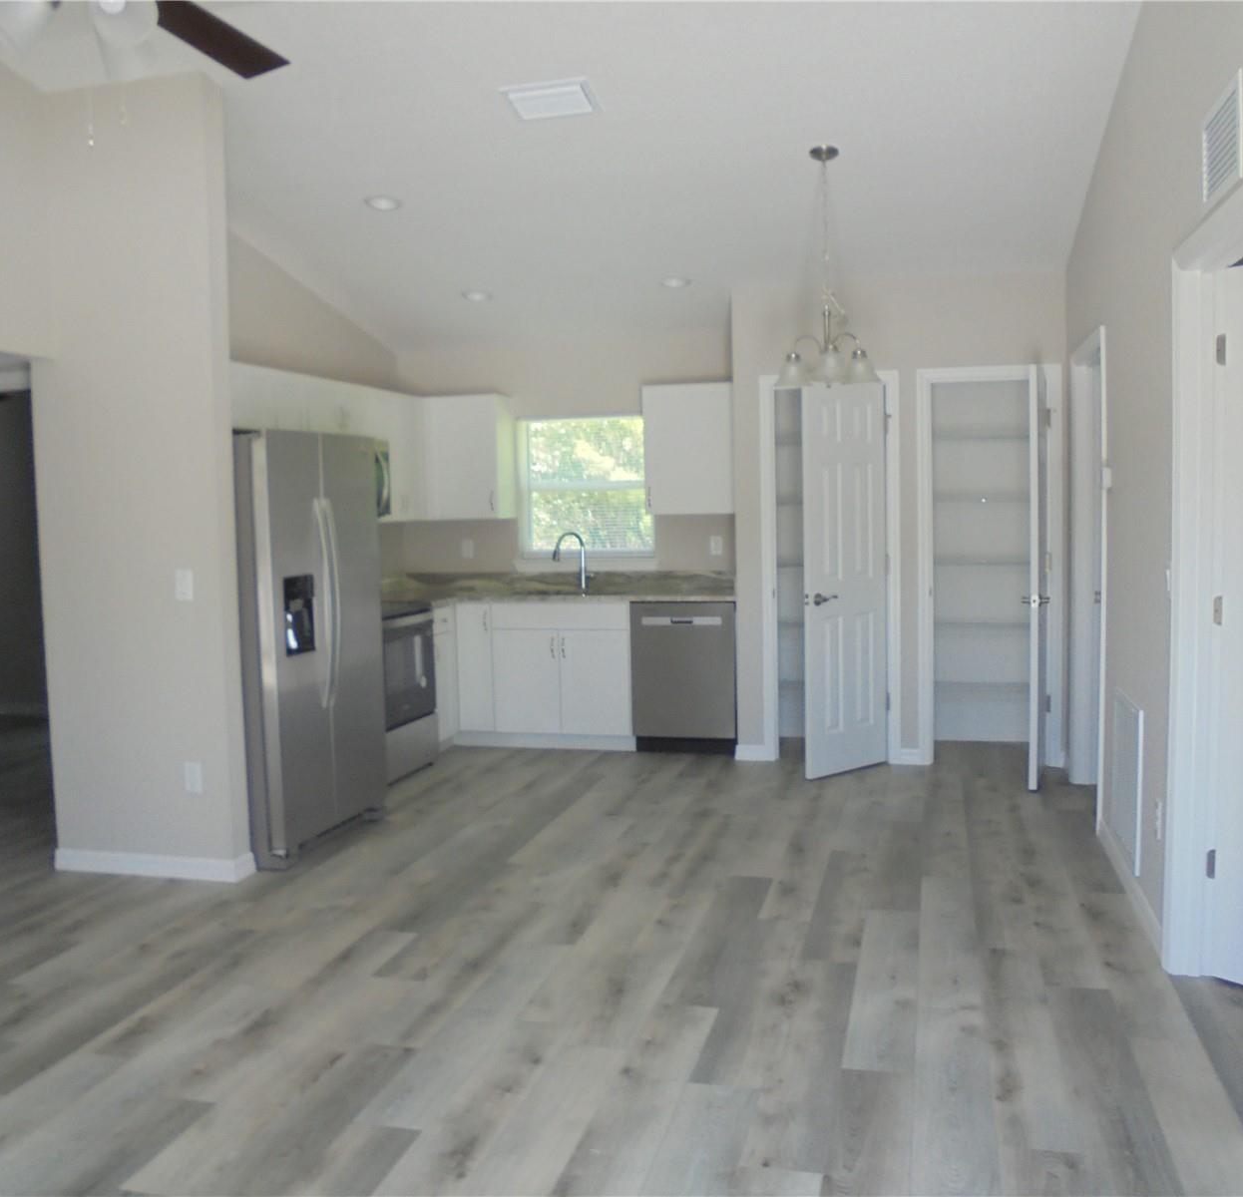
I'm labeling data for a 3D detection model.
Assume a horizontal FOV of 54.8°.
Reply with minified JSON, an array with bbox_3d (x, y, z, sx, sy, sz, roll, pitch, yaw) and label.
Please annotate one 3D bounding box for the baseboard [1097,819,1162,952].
[{"bbox_3d":[1.831,1.003,4.339,0.014,0.096,1.470,0,4,14],"label":"baseboard"}]

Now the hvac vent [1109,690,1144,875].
[{"bbox_3d":[1.832,0.653,4.342,0.015,0.590,0.550,0,4,14],"label":"hvac vent"}]

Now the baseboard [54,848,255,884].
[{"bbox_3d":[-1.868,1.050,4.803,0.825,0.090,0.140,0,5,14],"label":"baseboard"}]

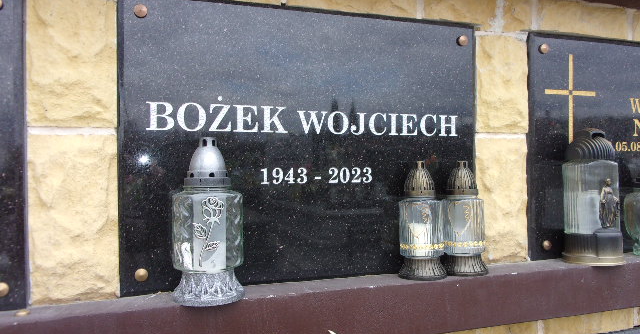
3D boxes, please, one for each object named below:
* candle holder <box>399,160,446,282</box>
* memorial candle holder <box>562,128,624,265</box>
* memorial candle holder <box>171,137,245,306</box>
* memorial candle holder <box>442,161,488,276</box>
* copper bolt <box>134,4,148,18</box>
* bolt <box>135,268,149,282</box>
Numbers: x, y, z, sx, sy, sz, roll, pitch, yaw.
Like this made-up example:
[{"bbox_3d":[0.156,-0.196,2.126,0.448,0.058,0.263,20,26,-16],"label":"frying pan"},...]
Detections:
[{"bbox_3d":[0.212,0.107,1.065,0.099,0.233,0.099,0,1,12],"label":"candle holder"},{"bbox_3d":[0.641,0.064,1.211,0.128,0.309,0.136,0,1,-10],"label":"memorial candle holder"},{"bbox_3d":[-0.195,0.089,0.906,0.124,0.278,0.124,-1,1,-18],"label":"memorial candle holder"},{"bbox_3d":[0.308,0.106,1.098,0.097,0.233,0.097,0,1,16],"label":"memorial candle holder"},{"bbox_3d":[-0.314,-0.274,0.910,0.022,0.022,0.011,-1,1,-20],"label":"copper bolt"},{"bbox_3d":[-0.315,0.190,0.913,0.022,0.022,0.011,-1,1,-20],"label":"bolt"}]

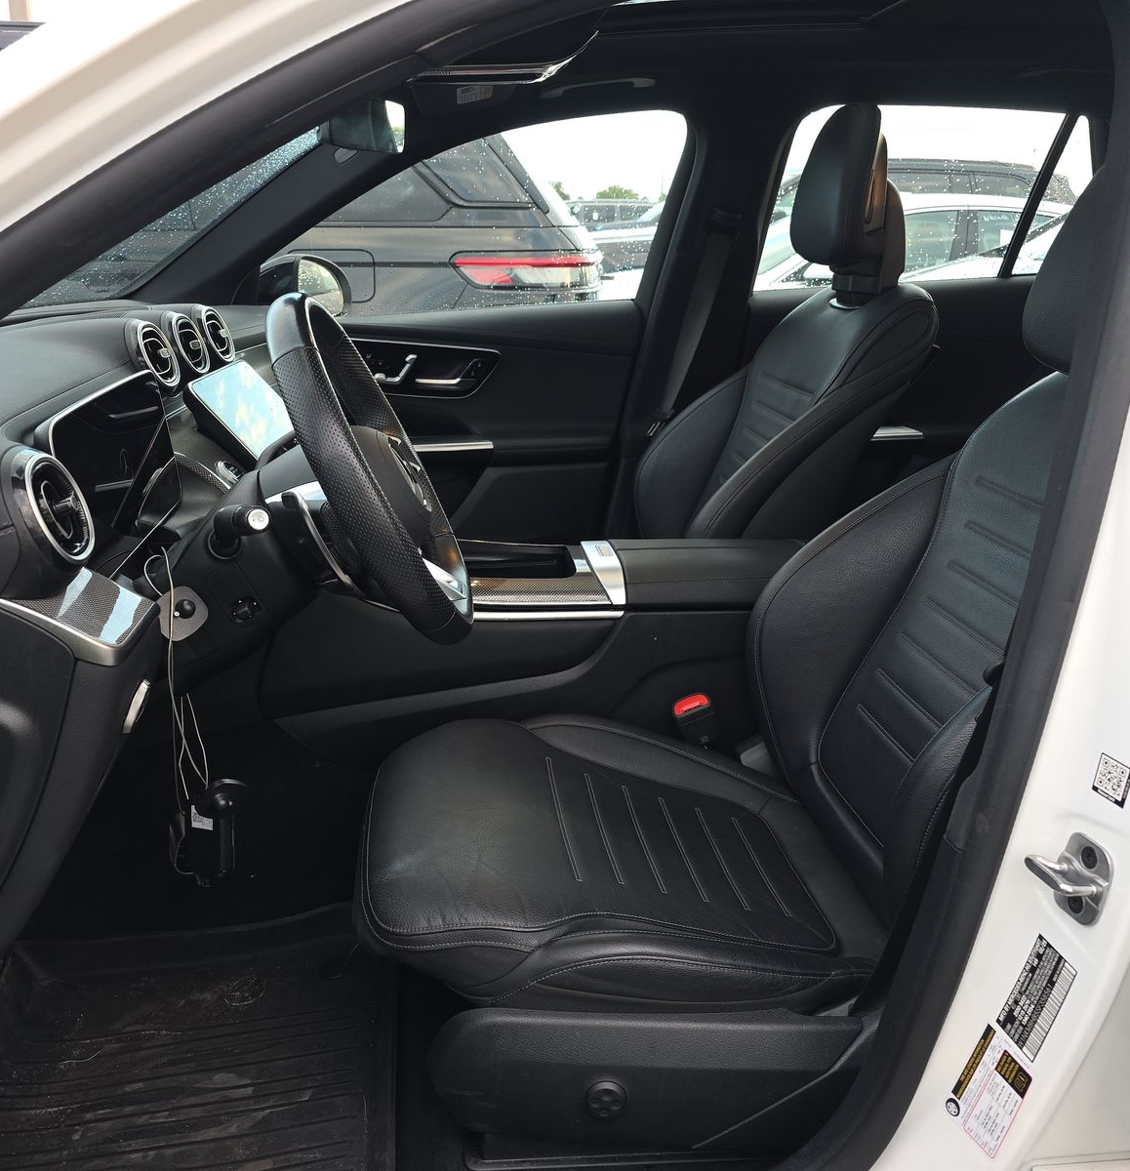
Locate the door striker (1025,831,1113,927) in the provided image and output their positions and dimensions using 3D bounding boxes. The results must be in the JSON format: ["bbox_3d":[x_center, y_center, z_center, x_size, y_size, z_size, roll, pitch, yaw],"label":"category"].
[{"bbox_3d":[0.342,0.198,0.708,0.038,0.062,0.042,11,15,-15],"label":"door striker"}]

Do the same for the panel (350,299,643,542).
[{"bbox_3d":[-0.264,-0.281,2.066,0.850,0.590,0.120,-3,19,-8],"label":"panel"}]

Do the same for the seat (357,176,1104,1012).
[{"bbox_3d":[0.228,-0.037,1.094,0.915,0.870,0.545,-3,19,-8],"label":"seat"}]

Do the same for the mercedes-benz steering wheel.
[{"bbox_3d":[-0.198,-0.099,1.009,0.090,0.360,0.370,-26,20,3],"label":"mercedes-benz steering wheel"}]

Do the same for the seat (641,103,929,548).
[{"bbox_3d":[0.108,-0.319,1.766,0.890,0.920,0.540,-3,19,-8],"label":"seat"}]

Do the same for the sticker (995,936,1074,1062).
[{"bbox_3d":[0.338,0.295,0.742,0.002,0.075,0.047,18,11,-14],"label":"sticker"}]

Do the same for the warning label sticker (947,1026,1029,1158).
[{"bbox_3d":[0.316,0.376,0.772,0.002,0.071,0.050,17,11,-19],"label":"warning label sticker"}]

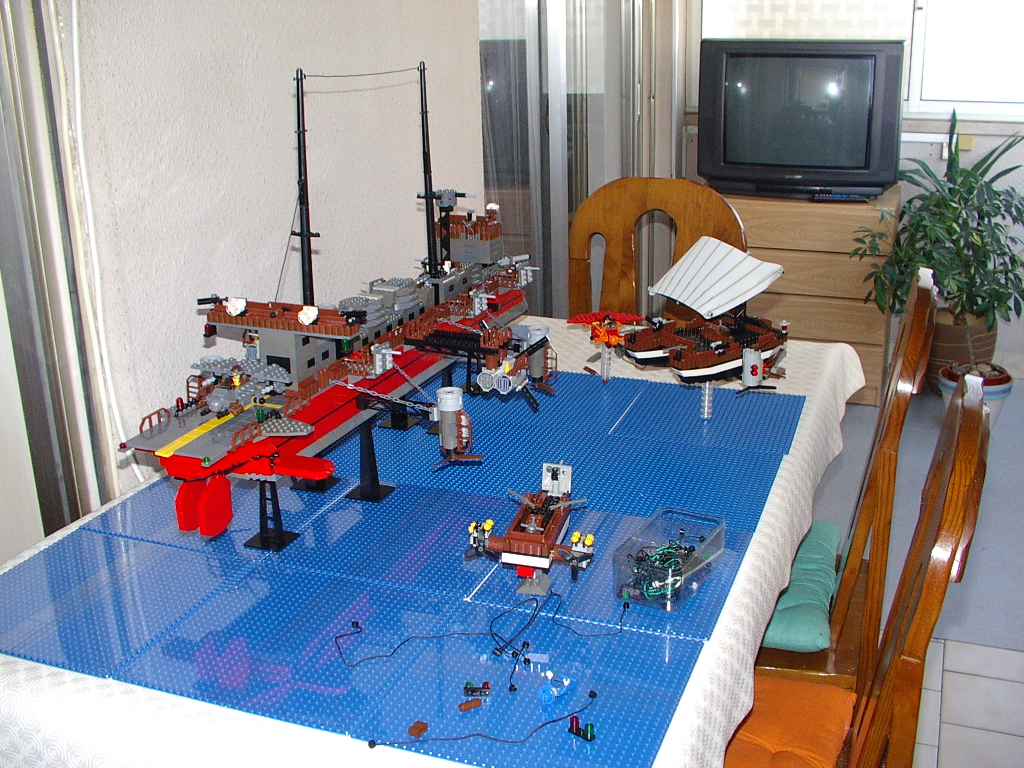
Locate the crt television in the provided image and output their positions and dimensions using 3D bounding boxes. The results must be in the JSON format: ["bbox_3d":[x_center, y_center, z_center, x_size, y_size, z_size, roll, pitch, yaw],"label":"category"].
[{"bbox_3d":[1.091,-1.004,4.182,0.720,0.560,0.500,6,19,20],"label":"crt television"}]

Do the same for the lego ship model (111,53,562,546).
[{"bbox_3d":[-0.175,-0.160,1.513,0.350,0.530,0.970,6,19,20],"label":"lego ship model"}]

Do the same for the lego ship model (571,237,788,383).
[{"bbox_3d":[0.294,-0.128,1.798,0.250,0.220,0.250,-12,21,-30],"label":"lego ship model"}]

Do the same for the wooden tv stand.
[{"bbox_3d":[1.057,-0.373,4.278,0.745,0.720,0.500,6,19,20],"label":"wooden tv stand"}]

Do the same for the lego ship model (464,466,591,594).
[{"bbox_3d":[0.037,0.157,1.209,0.143,0.105,0.158,4,19,16],"label":"lego ship model"}]

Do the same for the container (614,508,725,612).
[{"bbox_3d":[0.172,0.185,1.206,0.078,0.046,0.153,7,20,24],"label":"container"}]

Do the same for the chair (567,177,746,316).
[{"bbox_3d":[0.240,0.101,2.399,0.430,1.015,0.500,6,19,20],"label":"chair"}]

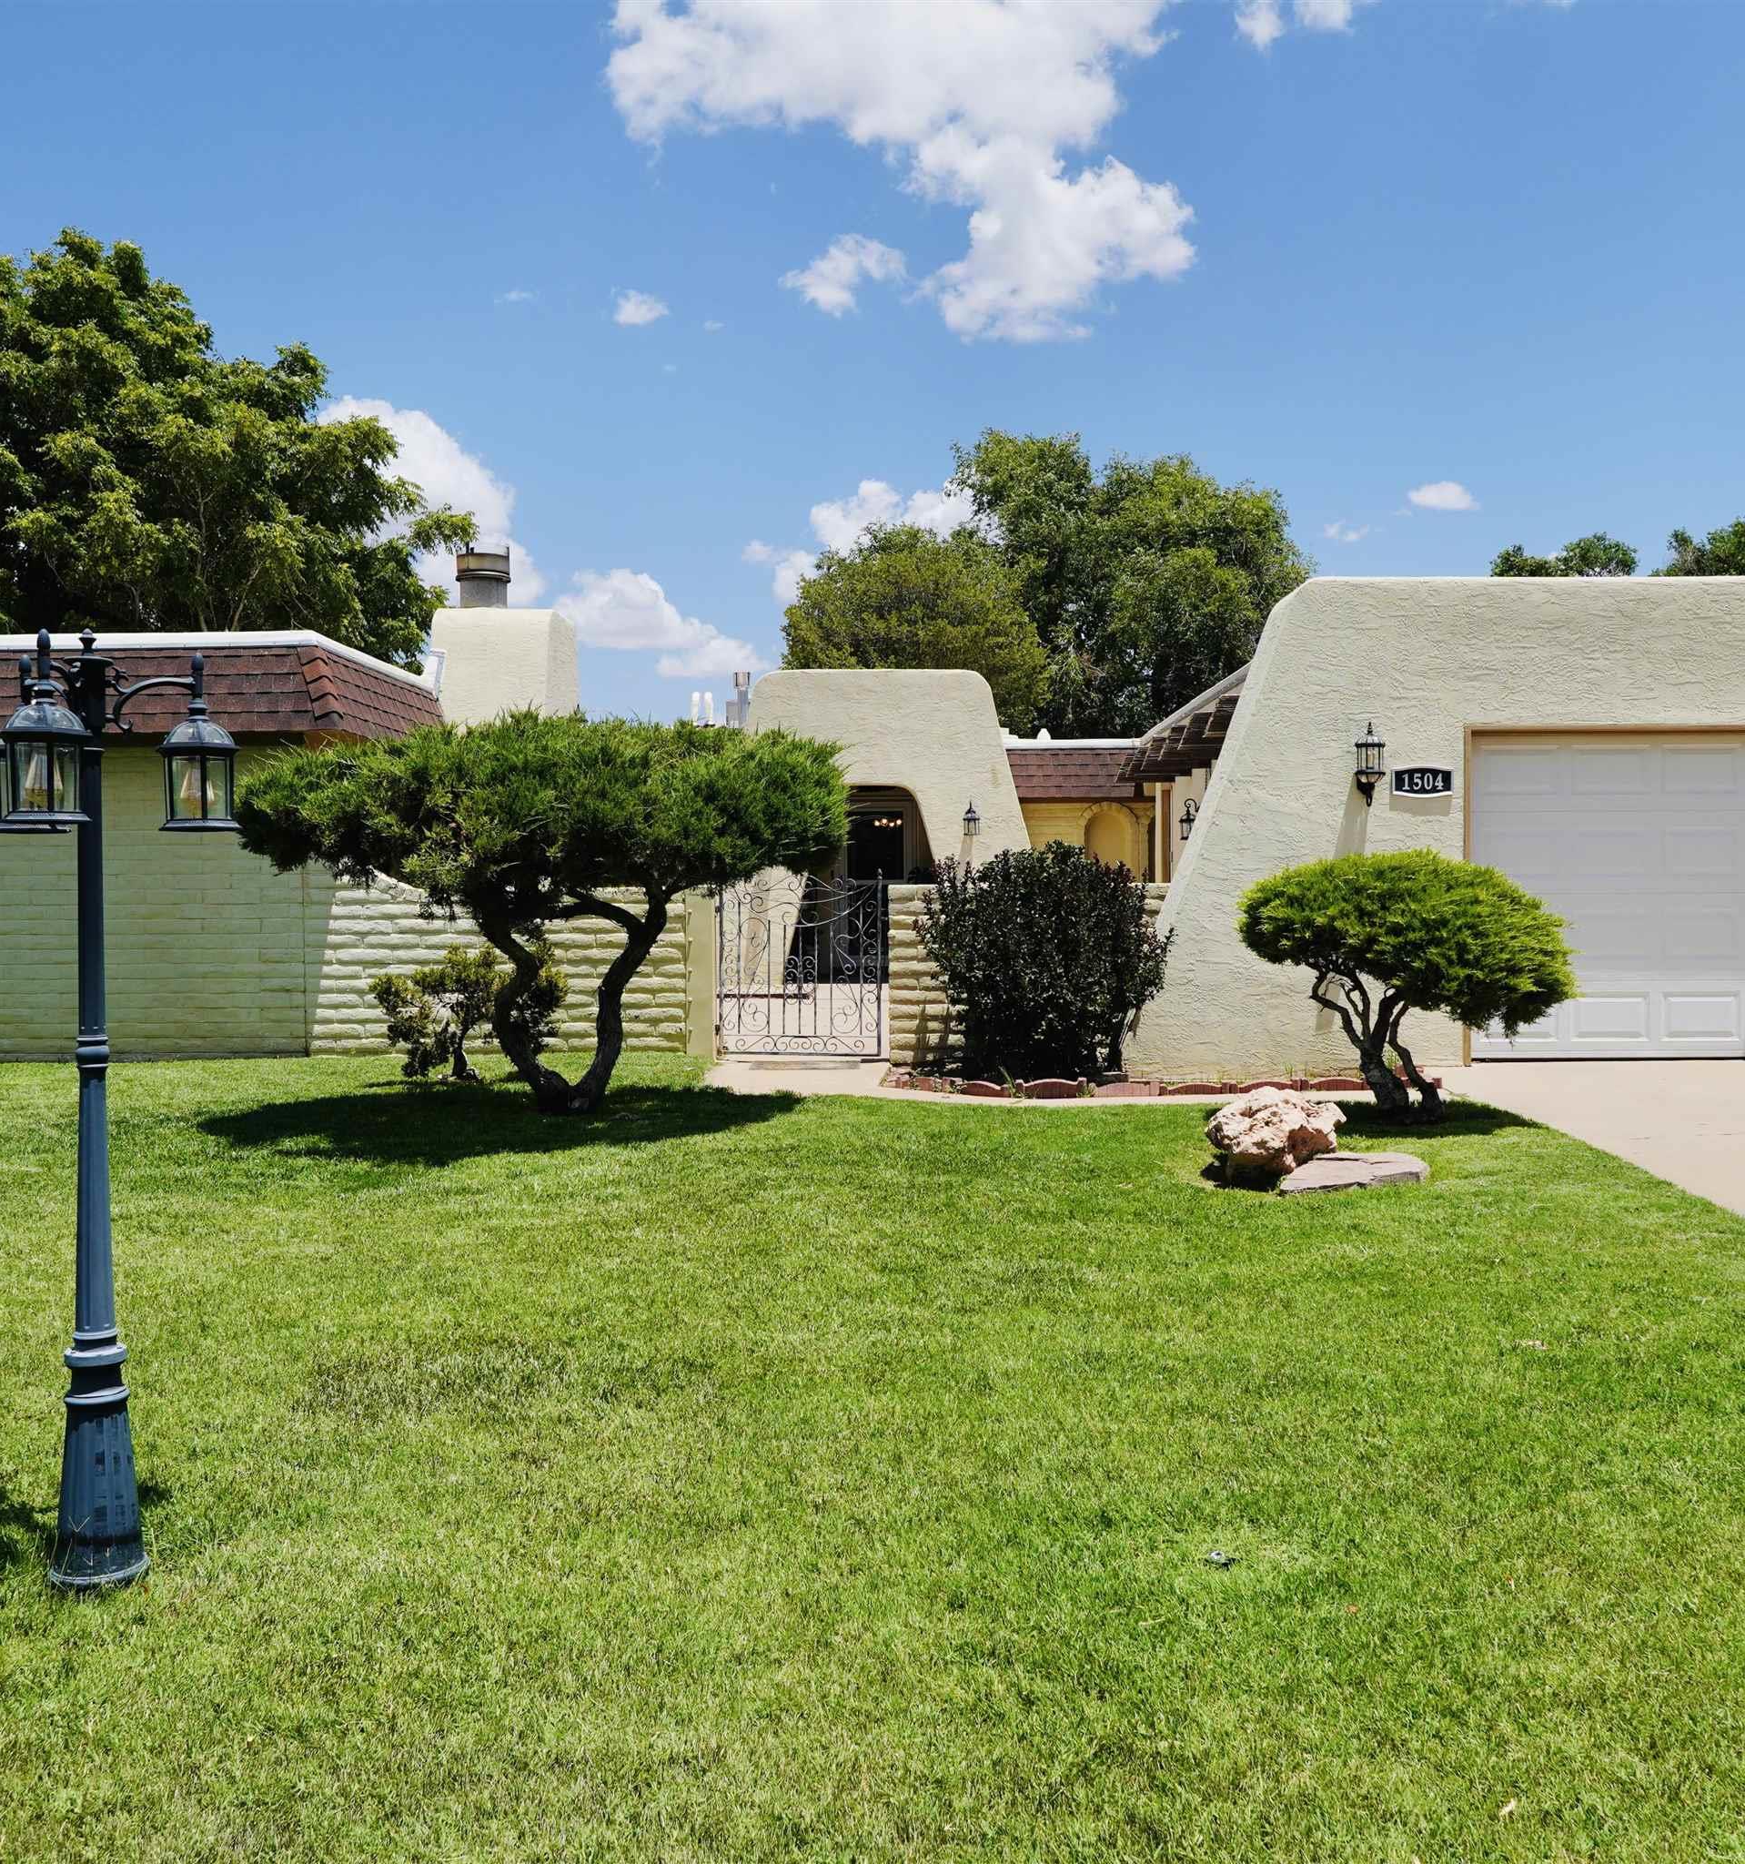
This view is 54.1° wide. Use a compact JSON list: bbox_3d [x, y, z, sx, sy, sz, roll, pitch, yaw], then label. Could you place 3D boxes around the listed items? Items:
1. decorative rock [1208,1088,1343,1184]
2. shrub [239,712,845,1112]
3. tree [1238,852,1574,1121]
[{"bbox_3d":[1.850,0.910,7.850,0.620,0.400,0.500,0,1,0],"label":"decorative rock"},{"bbox_3d":[-1.740,-0.100,9.250,3.200,2.200,2.300,-1,1,-8],"label":"shrub"},{"bbox_3d":[2.800,0.280,8.970,1.760,1.420,1.400,0,1,0],"label":"tree"}]

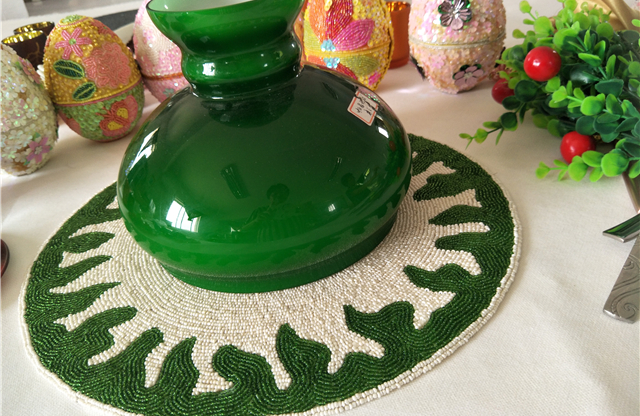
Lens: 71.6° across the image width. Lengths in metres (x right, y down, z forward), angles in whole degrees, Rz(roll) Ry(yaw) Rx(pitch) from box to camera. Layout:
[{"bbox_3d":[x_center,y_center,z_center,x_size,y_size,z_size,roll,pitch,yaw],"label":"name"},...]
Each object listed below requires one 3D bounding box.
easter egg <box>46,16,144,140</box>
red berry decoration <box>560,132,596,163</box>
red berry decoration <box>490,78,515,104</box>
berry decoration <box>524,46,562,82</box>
[{"bbox_3d":[-0.257,-0.144,0.510,0.100,0.139,0.100,-9,35,0],"label":"easter egg"},{"bbox_3d":[0.207,-0.048,0.356,0.025,0.025,0.025,-9,35,0],"label":"red berry decoration"},{"bbox_3d":[0.183,-0.114,0.436,0.025,0.025,0.025,-9,35,0],"label":"red berry decoration"},{"bbox_3d":[0.168,-0.108,0.334,0.025,0.025,0.025,-9,35,0],"label":"berry decoration"}]

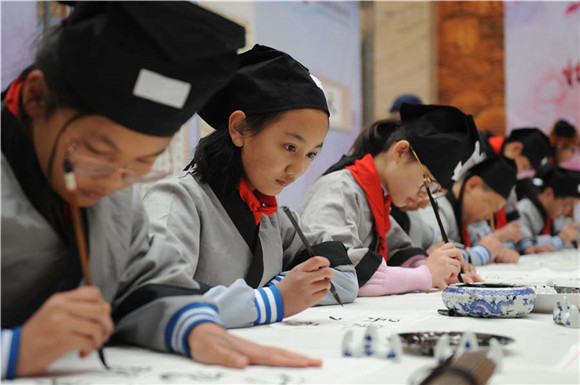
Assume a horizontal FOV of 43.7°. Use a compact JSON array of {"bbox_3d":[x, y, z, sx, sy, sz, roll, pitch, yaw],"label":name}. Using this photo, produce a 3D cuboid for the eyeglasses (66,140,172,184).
[{"bbox_3d":[-0.202,-0.069,0.812,0.134,0.131,0.042,13,-49,-41],"label":"eyeglasses"}]

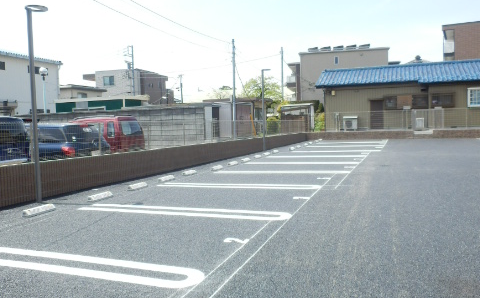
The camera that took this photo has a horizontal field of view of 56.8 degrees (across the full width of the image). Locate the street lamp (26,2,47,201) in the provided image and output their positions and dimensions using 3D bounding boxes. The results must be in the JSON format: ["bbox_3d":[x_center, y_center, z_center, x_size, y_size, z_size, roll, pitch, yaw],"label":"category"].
[{"bbox_3d":[-3.565,-0.791,8.033,0.480,3.550,0.420,0,4,18],"label":"street lamp"}]

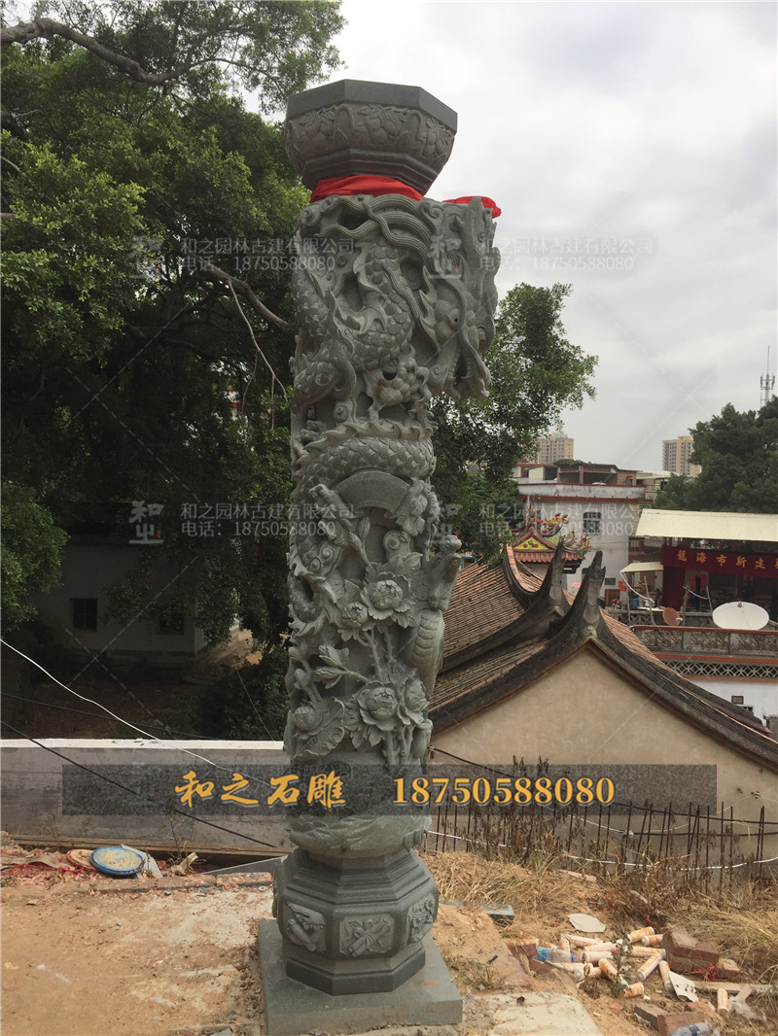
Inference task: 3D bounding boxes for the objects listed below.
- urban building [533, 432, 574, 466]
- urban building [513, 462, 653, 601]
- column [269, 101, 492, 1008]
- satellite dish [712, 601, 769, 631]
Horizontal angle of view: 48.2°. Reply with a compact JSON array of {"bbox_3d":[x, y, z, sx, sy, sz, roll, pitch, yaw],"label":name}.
[{"bbox_3d":[129.593,-34.123,685.000,28.500,65.000,13.500,2,1,44],"label":"urban building"},{"bbox_3d":[12.829,1.336,59.519,9.000,10.000,7.500,1,1,-16],"label":"urban building"},{"bbox_3d":[-0.019,0.097,3.518,0.854,3.369,0.686,1,1,-10],"label":"column"},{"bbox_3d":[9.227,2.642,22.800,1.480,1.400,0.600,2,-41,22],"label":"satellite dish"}]

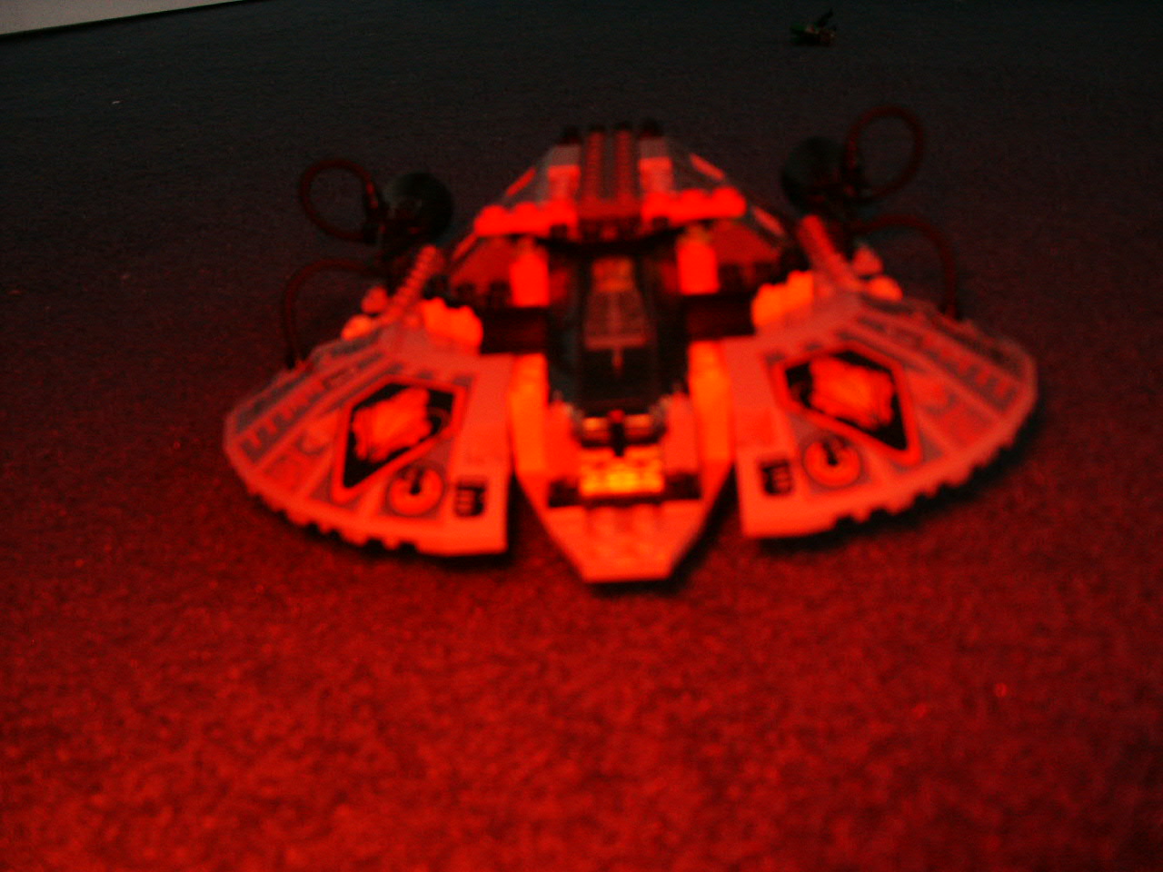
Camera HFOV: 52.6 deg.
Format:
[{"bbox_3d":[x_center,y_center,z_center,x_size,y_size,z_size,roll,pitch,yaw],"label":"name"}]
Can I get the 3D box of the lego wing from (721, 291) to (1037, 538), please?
[{"bbox_3d":[0.072,-0.010,0.269,0.080,0.023,0.080,-4,27,3],"label":"lego wing"}]

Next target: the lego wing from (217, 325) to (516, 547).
[{"bbox_3d":[-0.054,-0.002,0.276,0.080,0.023,0.080,-4,27,3],"label":"lego wing"}]

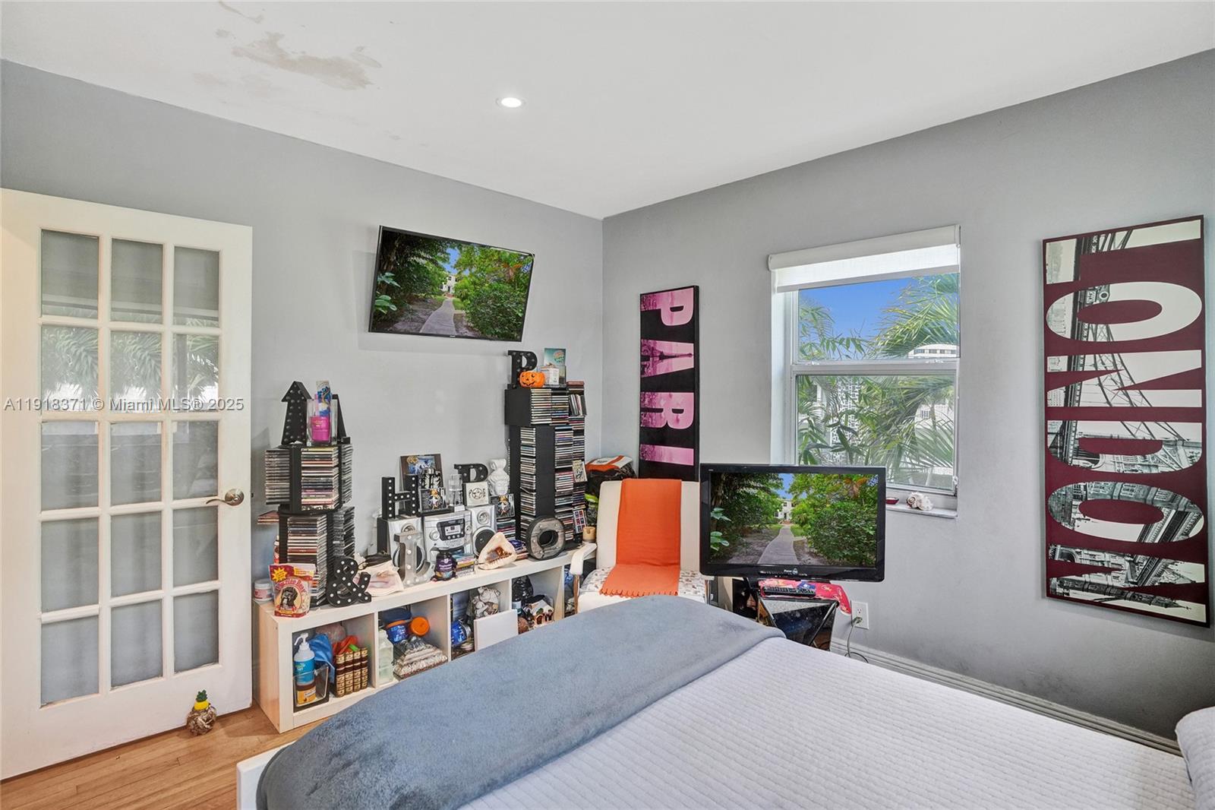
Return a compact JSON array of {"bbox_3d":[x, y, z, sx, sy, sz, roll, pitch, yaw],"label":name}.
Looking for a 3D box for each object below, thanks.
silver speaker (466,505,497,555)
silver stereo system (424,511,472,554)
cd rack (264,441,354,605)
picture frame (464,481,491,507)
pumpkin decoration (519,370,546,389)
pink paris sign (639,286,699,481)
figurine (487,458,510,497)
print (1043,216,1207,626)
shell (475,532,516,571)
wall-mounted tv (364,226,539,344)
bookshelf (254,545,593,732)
[{"bbox_3d":[-0.770,0.746,3.184,0.155,0.297,0.165,0,-1,-43],"label":"silver speaker"},{"bbox_3d":[-0.898,0.714,2.884,0.257,0.292,0.217,0,1,-43],"label":"silver stereo system"},{"bbox_3d":[-1.305,0.522,2.384,0.300,0.680,0.300,1,1,-3],"label":"cd rack"},{"bbox_3d":[-0.715,0.485,2.956,0.130,0.130,0.045,0,1,-38],"label":"picture frame"},{"bbox_3d":[-0.436,-0.150,3.113,0.142,0.105,0.135,1,1,10],"label":"pumpkin decoration"},{"bbox_3d":[0.369,-0.005,3.335,0.434,1.410,0.040,1,1,42],"label":"pink paris sign"},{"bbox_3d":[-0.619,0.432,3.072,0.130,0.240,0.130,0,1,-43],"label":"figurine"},{"bbox_3d":[1.872,0.055,1.978,0.427,1.395,0.035,1,1,42],"label":"print"},{"bbox_3d":[-0.618,0.769,2.910,0.212,0.187,0.128,0,1,-43],"label":"shell"},{"bbox_3d":[-0.817,-0.624,2.933,0.890,0.511,0.055,-2,20,-42],"label":"wall-mounted tv"},{"bbox_3d":[-0.767,1.078,2.885,1.822,0.433,0.384,0,1,-43],"label":"bookshelf"}]

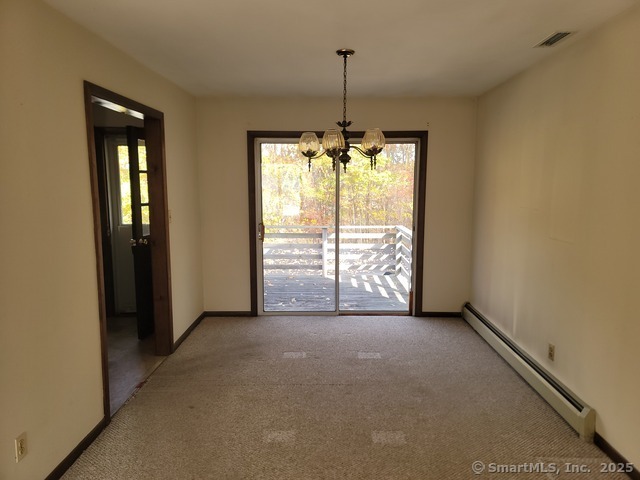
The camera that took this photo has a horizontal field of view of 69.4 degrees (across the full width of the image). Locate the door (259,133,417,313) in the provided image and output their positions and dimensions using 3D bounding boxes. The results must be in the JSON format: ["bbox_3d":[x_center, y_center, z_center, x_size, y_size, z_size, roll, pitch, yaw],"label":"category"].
[{"bbox_3d":[0.192,-0.124,5.200,1.801,2.001,0.099,0,8,1],"label":"door"}]

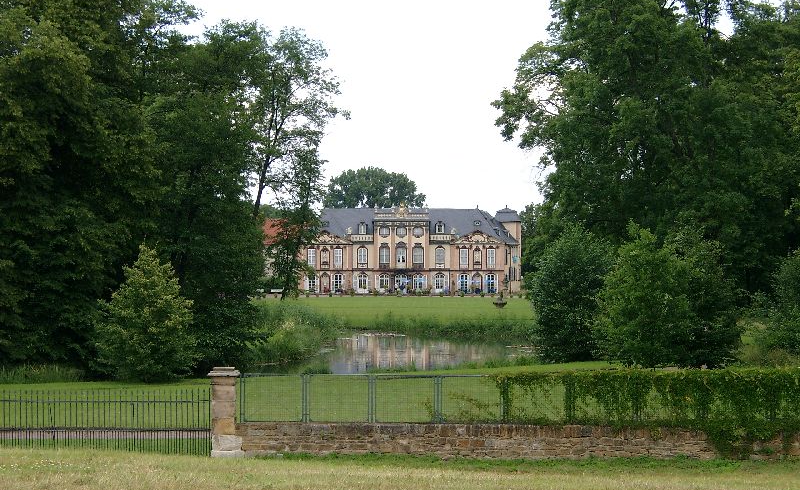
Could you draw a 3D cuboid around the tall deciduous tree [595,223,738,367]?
[{"bbox_3d":[12.684,2.404,110.000,6.854,6.854,6.200,0,-1,0],"label":"tall deciduous tree"}]

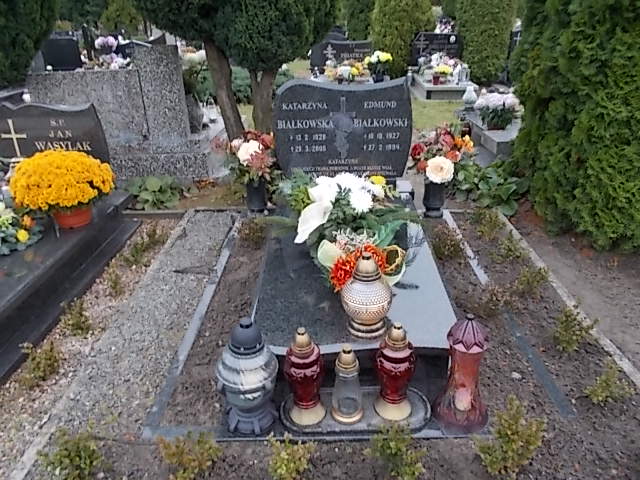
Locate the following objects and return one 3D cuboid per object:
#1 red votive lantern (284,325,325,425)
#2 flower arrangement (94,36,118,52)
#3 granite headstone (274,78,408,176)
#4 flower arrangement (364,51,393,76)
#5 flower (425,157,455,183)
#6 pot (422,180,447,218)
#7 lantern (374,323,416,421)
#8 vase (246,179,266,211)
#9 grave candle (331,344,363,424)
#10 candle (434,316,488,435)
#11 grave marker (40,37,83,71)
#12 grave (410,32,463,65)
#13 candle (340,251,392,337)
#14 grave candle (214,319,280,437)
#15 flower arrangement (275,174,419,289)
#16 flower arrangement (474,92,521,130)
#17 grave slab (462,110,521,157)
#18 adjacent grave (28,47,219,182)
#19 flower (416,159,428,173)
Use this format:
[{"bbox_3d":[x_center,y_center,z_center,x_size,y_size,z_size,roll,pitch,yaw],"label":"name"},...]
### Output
[{"bbox_3d":[-0.046,0.403,1.473,0.119,0.320,0.119,-2,25,1],"label":"red votive lantern"},{"bbox_3d":[-2.722,-2.493,6.129,0.306,0.204,0.230,0,25,0],"label":"flower arrangement"},{"bbox_3d":[0.129,-0.634,2.752,0.802,0.584,0.100,0,25,0],"label":"granite headstone"},{"bbox_3d":[0.862,-2.573,7.087,0.420,0.440,0.400,0,26,0],"label":"flower arrangement"},{"bbox_3d":[0.725,-0.418,2.892,0.168,0.163,0.110,0,25,0],"label":"flower"},{"bbox_3d":[0.803,-0.303,3.315,0.160,0.260,0.160,0,26,0],"label":"pot"},{"bbox_3d":[0.238,0.395,1.488,0.122,0.321,0.122,0,25,0],"label":"lantern"},{"bbox_3d":[-0.424,-0.312,3.171,0.134,0.195,0.134,0,25,0],"label":"vase"},{"bbox_3d":[0.091,0.474,1.582,0.112,0.290,0.112,0,26,0],"label":"grave candle"},{"bbox_3d":[0.467,0.432,1.554,0.190,0.430,0.190,0,26,0],"label":"candle"},{"bbox_3d":[-3.621,-2.613,6.734,0.580,0.550,0.180,0,26,0],"label":"grave marker"},{"bbox_3d":[2.171,-3.531,8.956,0.950,0.720,0.140,0,26,0],"label":"grave"},{"bbox_3d":[0.171,0.178,1.666,0.187,0.294,0.187,0,25,0],"label":"candle"},{"bbox_3d":[-0.232,0.434,1.550,0.205,0.430,0.205,0,26,0],"label":"grave candle"},{"bbox_3d":[0.129,-0.054,2.251,0.620,0.360,0.550,0,26,0],"label":"flower arrangement"},{"bbox_3d":[1.583,-1.144,4.312,0.377,0.323,0.359,0,25,0],"label":"flower arrangement"},{"bbox_3d":[1.860,-1.107,4.818,0.780,0.220,1.450,0,26,0],"label":"grave slab"},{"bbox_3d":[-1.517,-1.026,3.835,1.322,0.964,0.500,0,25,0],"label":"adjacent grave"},{"bbox_3d":[0.687,-0.500,3.224,0.085,0.085,0.080,0,26,0],"label":"flower"}]

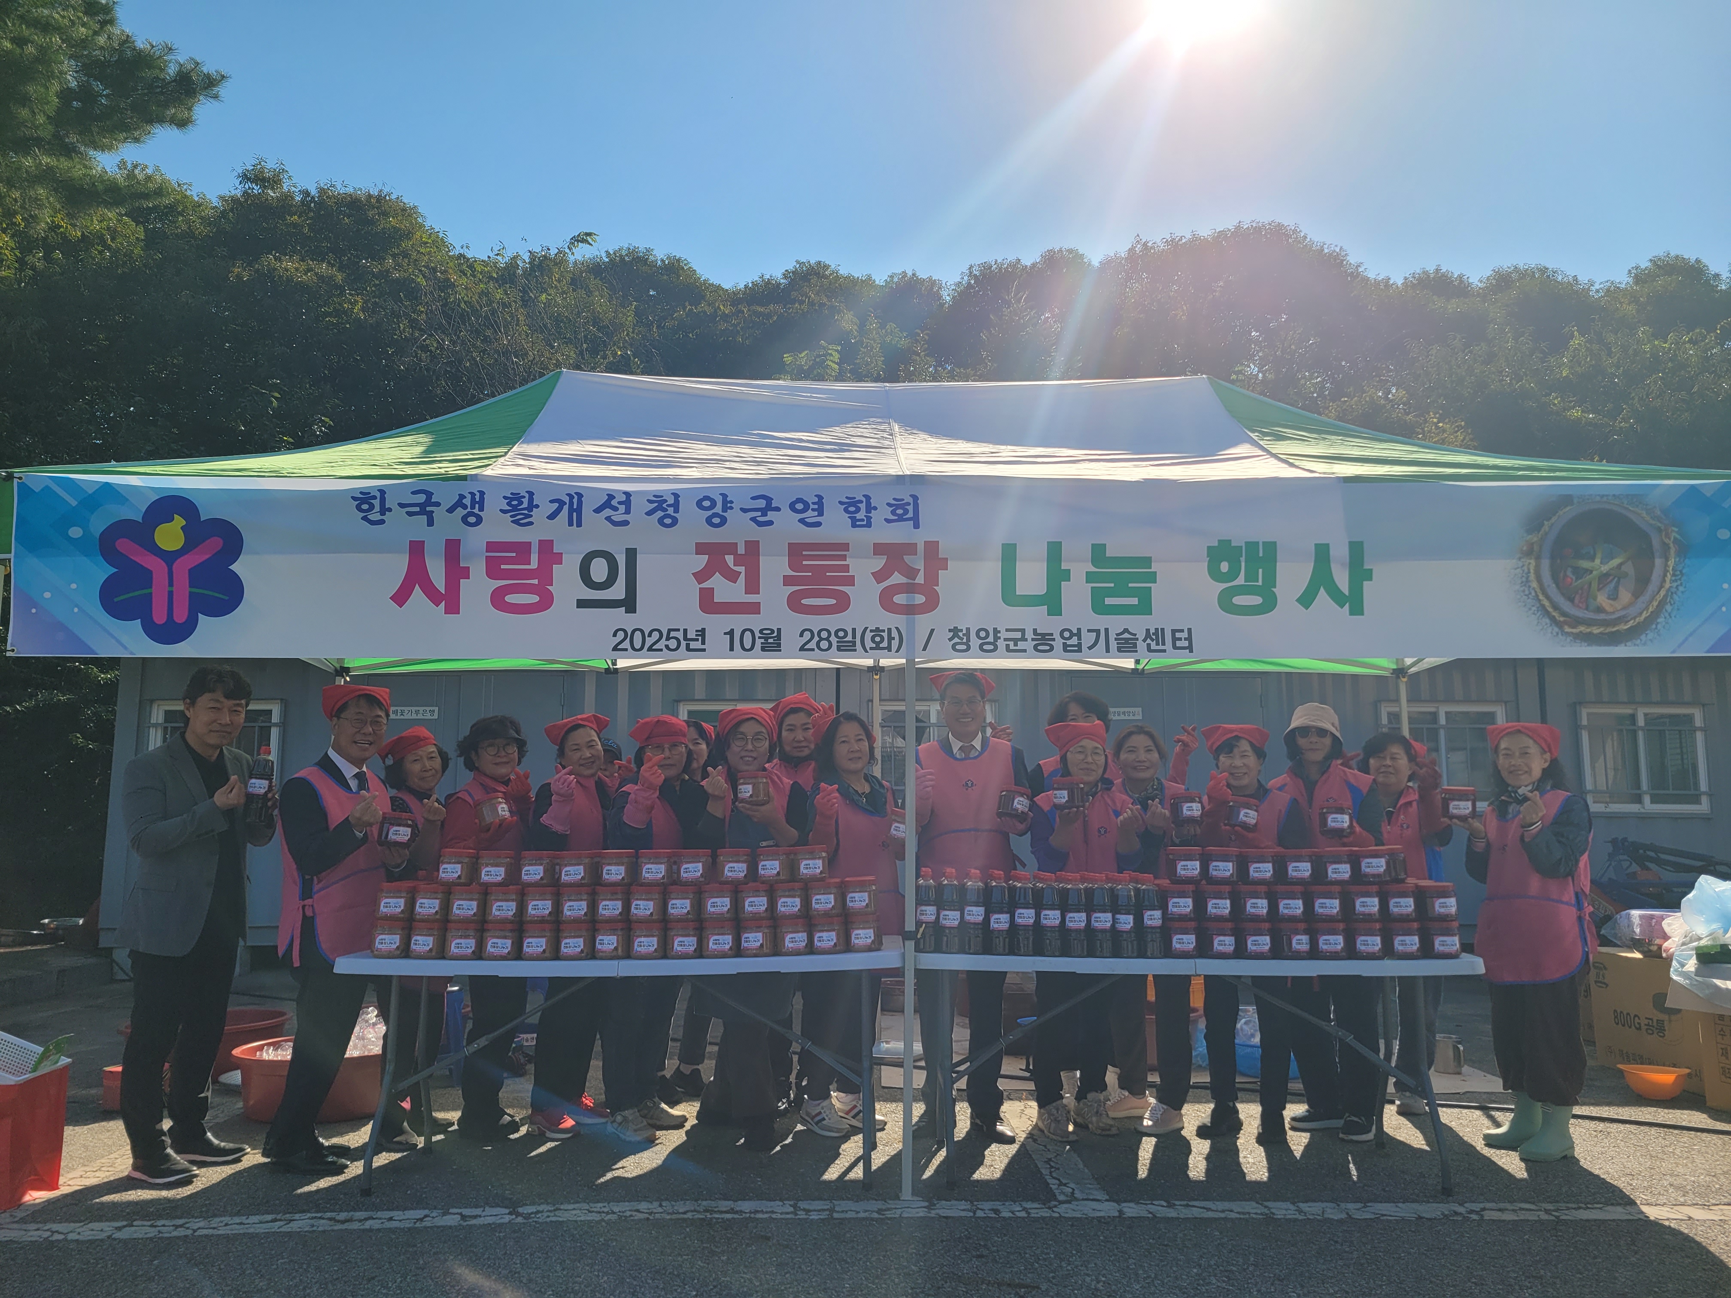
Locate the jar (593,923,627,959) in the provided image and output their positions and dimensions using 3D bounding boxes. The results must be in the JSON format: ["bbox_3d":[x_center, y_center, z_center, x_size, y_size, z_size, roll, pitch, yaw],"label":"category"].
[{"bbox_3d":[-0.827,0.950,4.226,0.110,0.114,0.110,0,-7,0],"label":"jar"}]

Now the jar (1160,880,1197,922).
[{"bbox_3d":[1.031,0.838,4.272,0.105,0.115,0.105,-1,-8,10],"label":"jar"}]

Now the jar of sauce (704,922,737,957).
[{"bbox_3d":[-0.484,0.971,4.337,0.109,0.116,0.109,1,-8,-8],"label":"jar of sauce"}]

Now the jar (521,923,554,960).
[{"bbox_3d":[-1.067,0.949,4.232,0.105,0.115,0.105,1,-8,-6],"label":"jar"}]

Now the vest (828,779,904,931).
[{"bbox_3d":[0.018,0.849,4.934,0.400,0.680,0.270,3,-7,-20],"label":"vest"}]

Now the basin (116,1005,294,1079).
[{"bbox_3d":[-3.010,1.815,5.945,0.710,0.245,0.710,0,-7,0],"label":"basin"}]

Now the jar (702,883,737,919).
[{"bbox_3d":[-0.489,0.850,4.354,0.109,0.116,0.109,1,-8,-6],"label":"jar"}]

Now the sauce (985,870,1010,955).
[{"bbox_3d":[0.436,0.866,4.247,0.083,0.263,0.083,0,-7,0],"label":"sauce"}]

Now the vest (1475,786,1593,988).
[{"bbox_3d":[2.442,0.863,4.728,0.280,0.700,0.450,7,-10,-40],"label":"vest"}]

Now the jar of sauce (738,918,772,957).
[{"bbox_3d":[-0.351,0.939,4.212,0.104,0.113,0.104,-1,-8,6],"label":"jar of sauce"}]

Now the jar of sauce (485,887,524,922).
[{"bbox_3d":[-1.178,0.837,4.240,0.110,0.114,0.110,0,-7,0],"label":"jar of sauce"}]

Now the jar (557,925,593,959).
[{"bbox_3d":[-0.935,0.949,4.212,0.104,0.113,0.104,0,-8,1],"label":"jar"}]

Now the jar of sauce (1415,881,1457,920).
[{"bbox_3d":[1.903,0.845,4.326,0.109,0.116,0.109,-1,-8,8],"label":"jar of sauce"}]

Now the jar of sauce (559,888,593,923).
[{"bbox_3d":[-0.945,0.835,4.247,0.105,0.115,0.105,1,-8,-10],"label":"jar of sauce"}]

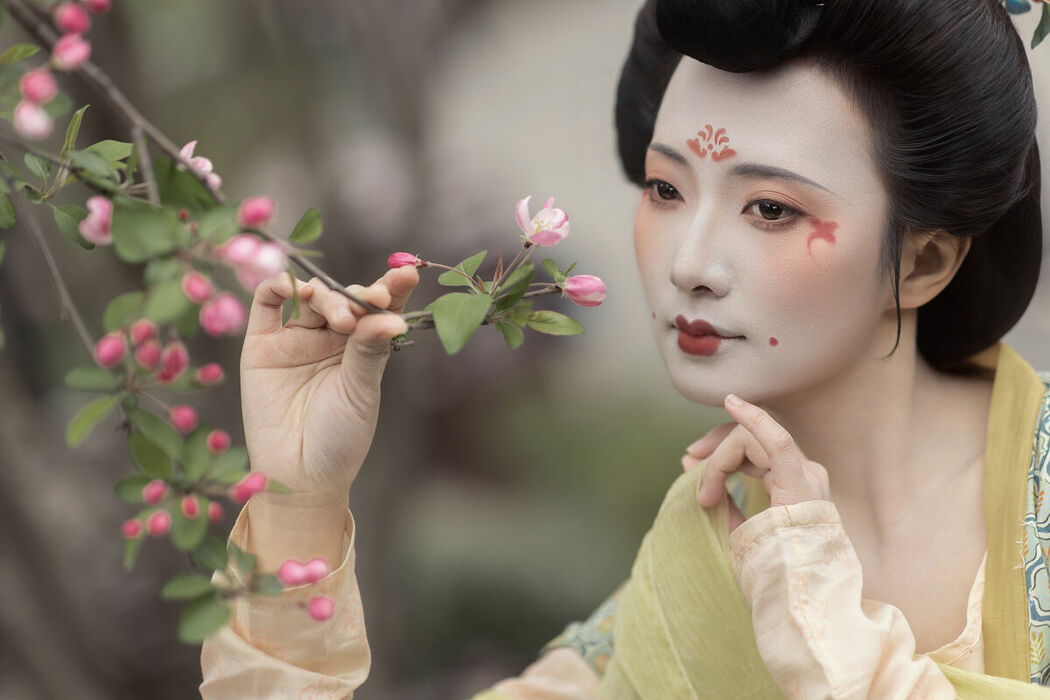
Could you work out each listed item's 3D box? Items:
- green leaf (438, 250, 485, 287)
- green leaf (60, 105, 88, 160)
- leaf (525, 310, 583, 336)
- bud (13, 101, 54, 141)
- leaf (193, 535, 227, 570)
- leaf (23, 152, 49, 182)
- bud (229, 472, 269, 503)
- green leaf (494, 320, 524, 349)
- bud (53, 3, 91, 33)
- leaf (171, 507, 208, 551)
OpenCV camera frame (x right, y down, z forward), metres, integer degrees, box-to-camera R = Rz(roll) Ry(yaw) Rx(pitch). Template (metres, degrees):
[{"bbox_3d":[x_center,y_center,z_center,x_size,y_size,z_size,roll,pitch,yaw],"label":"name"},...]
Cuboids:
[{"bbox_3d":[-0.033,-0.042,1.280,0.028,0.016,0.008,-35,-33,-6],"label":"green leaf"},{"bbox_3d":[-0.230,-0.111,1.270,0.007,0.031,0.007,25,0,32],"label":"green leaf"},{"bbox_3d":[0.015,-0.013,1.280,0.031,0.013,0.005,15,-36,0],"label":"leaf"},{"bbox_3d":[-0.234,-0.109,1.180,0.018,0.018,0.017,6,6,0],"label":"bud"},{"bbox_3d":[-0.151,0.097,1.190,0.017,0.018,0.012,0,2,0],"label":"leaf"},{"bbox_3d":[-0.255,-0.095,1.290,0.012,0.018,0.010,-35,0,0],"label":"leaf"},{"bbox_3d":[-0.135,0.067,1.210,0.021,0.012,0.013,-30,-5,9],"label":"bud"},{"bbox_3d":[-0.008,-0.008,1.280,0.010,0.018,0.005,-44,6,-25],"label":"green leaf"},{"bbox_3d":[-0.215,-0.158,1.180,0.015,0.015,0.016,-1,20,-20],"label":"bud"},{"bbox_3d":[-0.161,0.085,1.190,0.018,0.024,0.011,0,2,0],"label":"leaf"}]

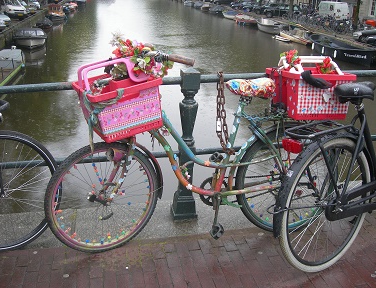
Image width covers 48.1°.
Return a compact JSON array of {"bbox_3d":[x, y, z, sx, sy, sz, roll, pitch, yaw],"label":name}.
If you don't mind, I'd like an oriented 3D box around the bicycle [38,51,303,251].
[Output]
[{"bbox_3d":[0.079,0.058,2.424,1.790,1.140,0.580,-3,18,-12],"label":"bicycle"}]

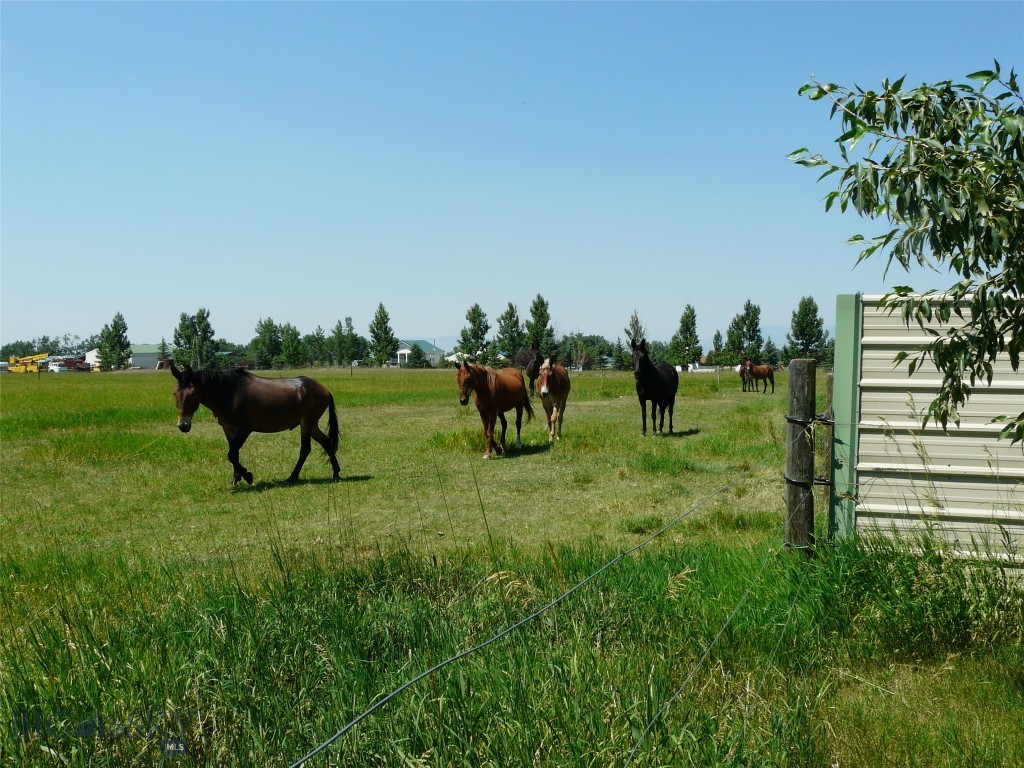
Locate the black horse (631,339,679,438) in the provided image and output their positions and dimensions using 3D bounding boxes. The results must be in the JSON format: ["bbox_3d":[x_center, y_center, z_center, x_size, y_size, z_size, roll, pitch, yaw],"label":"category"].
[{"bbox_3d":[3.078,0.075,21.500,0.600,2.070,2.300,1,1,25],"label":"black horse"}]

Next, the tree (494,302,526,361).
[{"bbox_3d":[-0.298,-9.843,200.000,6.200,12.700,6.200,0,1,0],"label":"tree"}]

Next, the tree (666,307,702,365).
[{"bbox_3d":[32.586,-9.067,190.000,6.500,11.900,6.500,0,1,0],"label":"tree"}]

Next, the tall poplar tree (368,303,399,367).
[{"bbox_3d":[-26.191,-9.987,205.000,6.100,13.200,6.100,0,1,0],"label":"tall poplar tree"}]

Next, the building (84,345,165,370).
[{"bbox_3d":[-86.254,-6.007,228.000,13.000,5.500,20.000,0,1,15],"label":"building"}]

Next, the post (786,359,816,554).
[{"bbox_3d":[2.161,0.552,7.500,0.205,1.480,0.205,0,1,0],"label":"post"}]

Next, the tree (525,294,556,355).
[{"bbox_3d":[5.866,-10.638,200.000,6.000,14.300,6.000,0,1,0],"label":"tree"}]

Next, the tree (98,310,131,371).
[{"bbox_3d":[-77.066,-8.337,195.000,6.100,11.200,6.100,0,1,0],"label":"tree"}]

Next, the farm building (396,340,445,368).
[{"bbox_3d":[-22.490,-6.804,232.000,11.500,6.300,11.500,0,1,18],"label":"farm building"}]

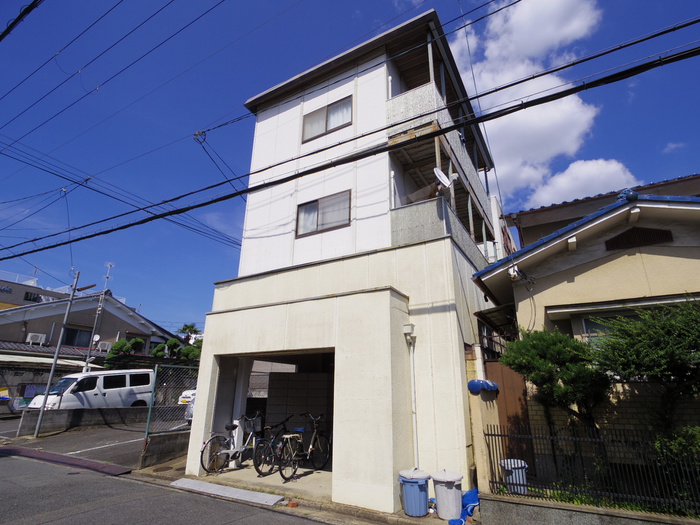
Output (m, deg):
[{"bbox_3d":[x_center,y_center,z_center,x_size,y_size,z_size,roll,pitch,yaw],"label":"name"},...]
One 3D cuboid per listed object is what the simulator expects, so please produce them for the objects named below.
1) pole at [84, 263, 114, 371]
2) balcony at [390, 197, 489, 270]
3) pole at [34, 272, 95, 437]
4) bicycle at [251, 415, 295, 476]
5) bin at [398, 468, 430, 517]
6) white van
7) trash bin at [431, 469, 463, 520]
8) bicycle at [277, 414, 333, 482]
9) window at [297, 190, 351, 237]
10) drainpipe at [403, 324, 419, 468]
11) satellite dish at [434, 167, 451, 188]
[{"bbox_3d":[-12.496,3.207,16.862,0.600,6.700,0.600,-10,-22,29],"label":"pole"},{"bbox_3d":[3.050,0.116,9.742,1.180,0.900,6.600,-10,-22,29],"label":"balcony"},{"bbox_3d":[-9.517,2.880,11.589,1.400,5.420,0.220,-10,-22,29],"label":"pole"},{"bbox_3d":[-1.460,3.763,7.207,0.570,1.000,1.680,-8,-20,23],"label":"bicycle"},{"bbox_3d":[0.952,3.283,4.986,0.460,0.560,0.460,0,-19,0],"label":"bin"},{"bbox_3d":[-10.319,5.442,13.997,1.670,1.900,4.100,-10,-18,27],"label":"white van"},{"bbox_3d":[1.350,3.243,4.856,0.460,0.560,0.460,-11,-22,30],"label":"trash bin"},{"bbox_3d":[-0.886,3.646,6.953,0.560,1.070,1.750,-9,-21,27],"label":"bicycle"},{"bbox_3d":[-0.658,-1.163,8.426,1.600,0.940,0.100,-10,-22,29],"label":"window"},{"bbox_3d":[1.080,2.370,5.911,0.180,2.550,0.180,-10,-22,29],"label":"drainpipe"},{"bbox_3d":[1.897,-1.743,7.050,0.460,0.470,0.140,14,-39,-35],"label":"satellite dish"}]

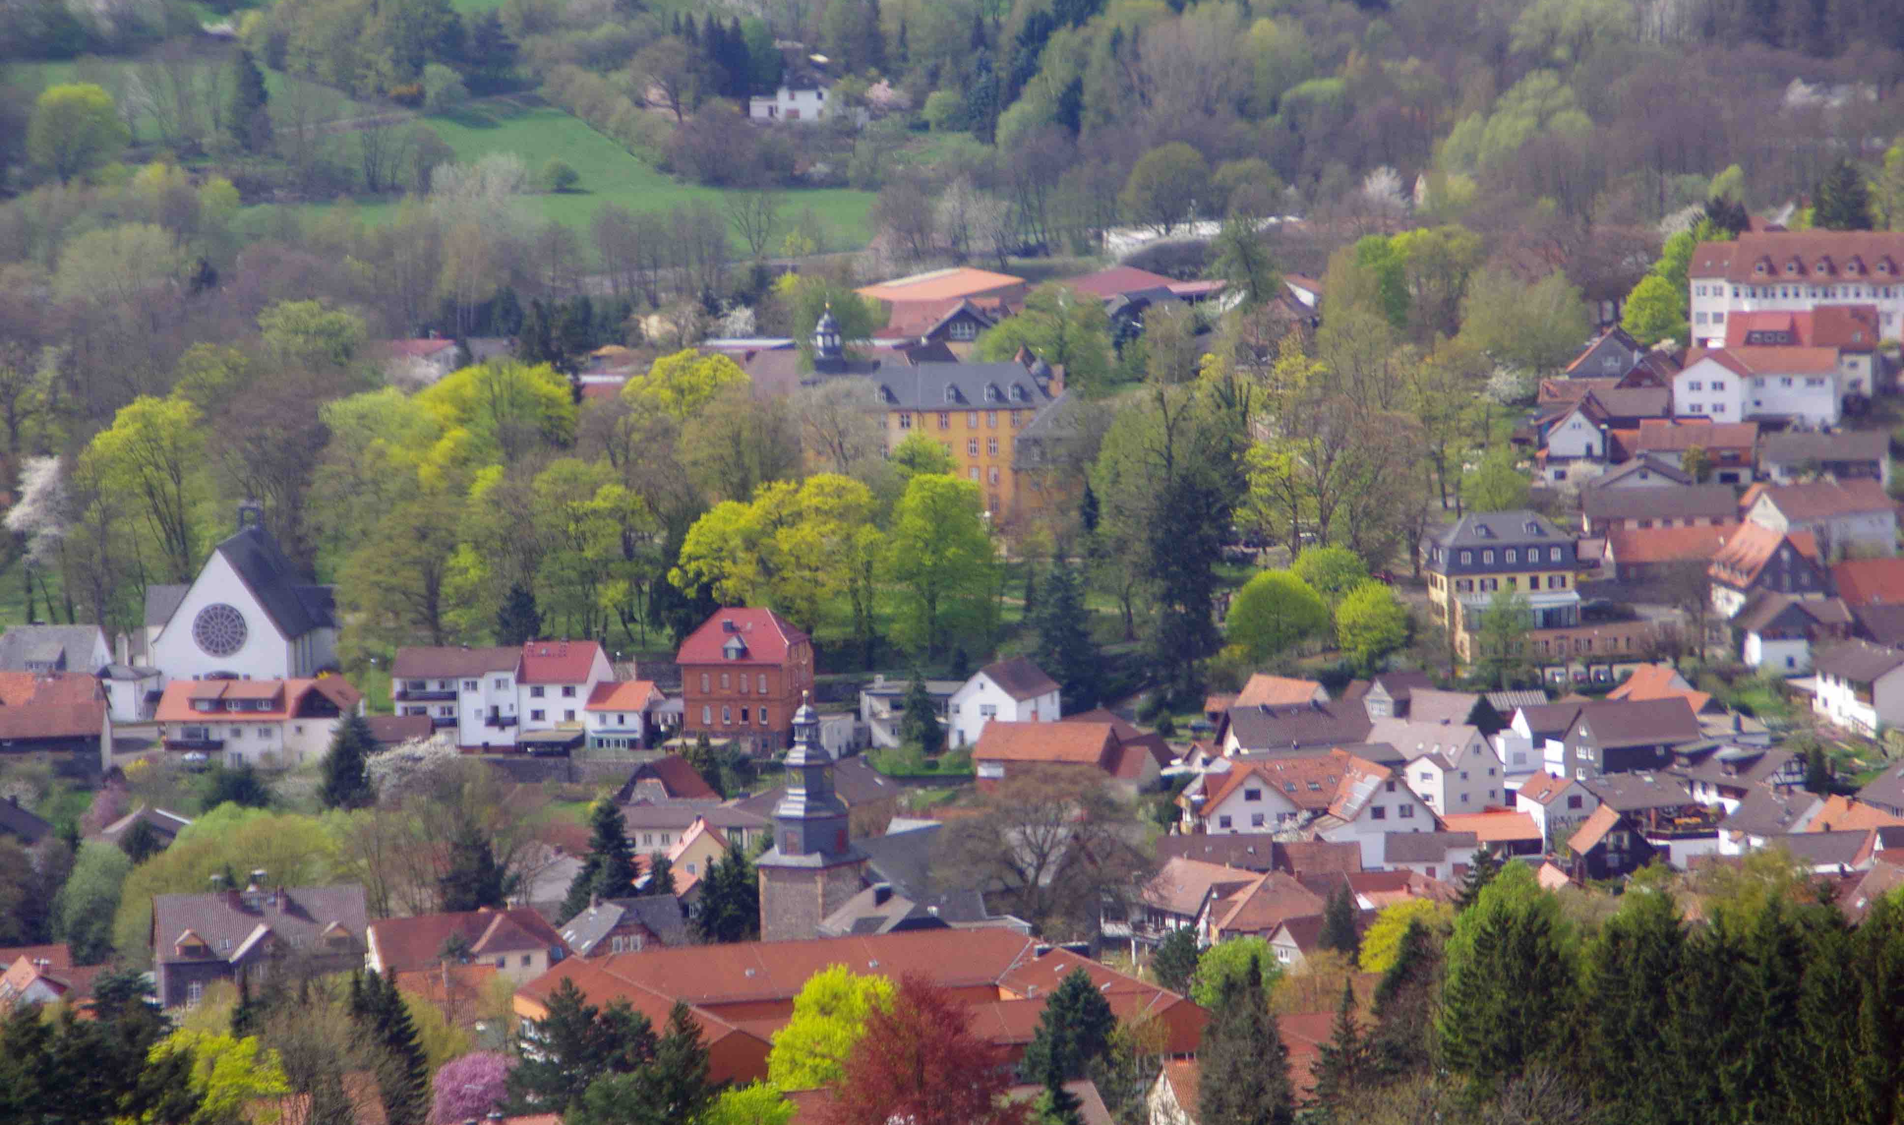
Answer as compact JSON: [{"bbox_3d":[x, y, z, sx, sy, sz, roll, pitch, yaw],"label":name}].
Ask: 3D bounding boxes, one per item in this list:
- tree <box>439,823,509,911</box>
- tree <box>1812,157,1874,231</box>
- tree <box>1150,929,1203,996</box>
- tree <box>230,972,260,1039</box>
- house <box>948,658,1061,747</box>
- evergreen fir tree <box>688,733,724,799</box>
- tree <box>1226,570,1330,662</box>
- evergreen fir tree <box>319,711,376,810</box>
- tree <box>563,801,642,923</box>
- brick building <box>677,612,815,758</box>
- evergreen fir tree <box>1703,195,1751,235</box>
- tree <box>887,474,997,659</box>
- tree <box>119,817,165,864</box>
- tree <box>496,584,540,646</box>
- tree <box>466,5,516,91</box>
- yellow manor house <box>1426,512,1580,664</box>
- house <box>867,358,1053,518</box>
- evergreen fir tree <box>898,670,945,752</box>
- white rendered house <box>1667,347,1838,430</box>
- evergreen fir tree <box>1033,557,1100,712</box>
[{"bbox_3d":[-47.860,30.930,1035.000,7.010,9.750,7.010,-2,6,-3],"label":"tree"},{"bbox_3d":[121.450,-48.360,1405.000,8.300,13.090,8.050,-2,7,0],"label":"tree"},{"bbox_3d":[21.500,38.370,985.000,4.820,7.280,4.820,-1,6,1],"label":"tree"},{"bbox_3d":[-64.327,40.612,940.000,2.840,6.470,2.840,-1,5,0],"label":"tree"},{"bbox_3d":[5.840,16.180,1177.260,8.700,9.200,12.500,1,7,22],"label":"house"},{"bbox_3d":[-27.468,22.729,1152.000,3.980,7.270,3.980,-1,5,0],"label":"evergreen fir tree"},{"bbox_3d":[39.210,6.610,1240.000,12.510,11.500,12.510,-1,6,2],"label":"tree"},{"bbox_3d":[-63.540,21.020,1085.000,5.940,10.600,5.760,-2,7,0],"label":"evergreen fir tree"},{"bbox_3d":[-35.435,30.404,1040.000,8.090,13.120,8.090,-1,5,0],"label":"tree"},{"bbox_3d":[-23.660,13.110,1170.030,12.400,15.800,12.300,0,6,16],"label":"brick building"},{"bbox_3d":[105.190,-44.960,1400.000,6.660,9.460,6.460,-2,7,0],"label":"evergreen fir tree"},{"bbox_3d":[-1.161,0.446,1240.000,13.220,22.220,13.220,-1,5,0],"label":"tree"},{"bbox_3d":[-81.980,28.890,1045.000,4.820,6.160,4.670,-2,7,0],"label":"tree"},{"bbox_3d":[-48.930,6.380,1165.000,5.040,8.230,4.880,-2,7,0],"label":"tree"},{"bbox_3d":[-81.470,-90.920,1830.000,8.700,14.850,8.700,-2,6,-2],"label":"tree"},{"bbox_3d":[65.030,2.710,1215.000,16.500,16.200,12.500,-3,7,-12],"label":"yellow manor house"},{"bbox_3d":[1.068,-15.336,1348.000,24.000,20.500,12.000,-1,5,0],"label":"house"},{"bbox_3d":[-3.461,16.794,1172.000,5.400,9.240,5.400,-1,5,0],"label":"evergreen fir tree"},{"bbox_3d":[102.490,-21.970,1315.000,20.500,9.500,13.000,0,8,16],"label":"white rendered house"},{"bbox_3d":[13.340,8.780,1195.000,7.920,18.360,7.920,-1,6,1],"label":"evergreen fir tree"}]

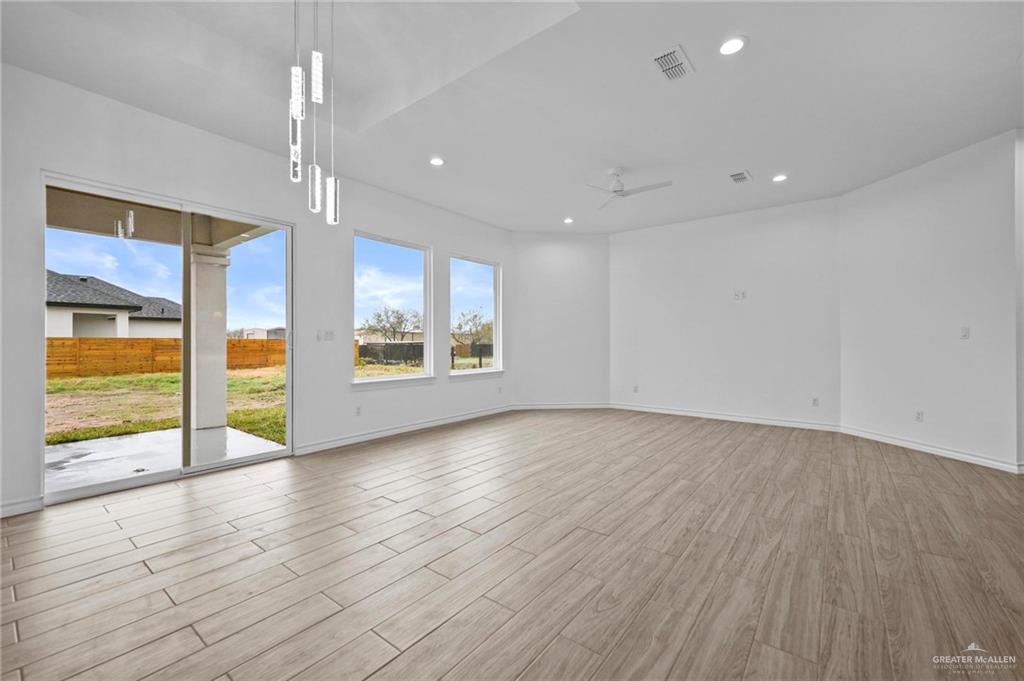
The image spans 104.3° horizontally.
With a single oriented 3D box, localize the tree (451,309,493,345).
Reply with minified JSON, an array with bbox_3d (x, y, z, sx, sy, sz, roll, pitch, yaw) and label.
[{"bbox_3d":[-4.350,-0.750,41.000,4.900,5.100,4.700,0,0,0],"label":"tree"}]

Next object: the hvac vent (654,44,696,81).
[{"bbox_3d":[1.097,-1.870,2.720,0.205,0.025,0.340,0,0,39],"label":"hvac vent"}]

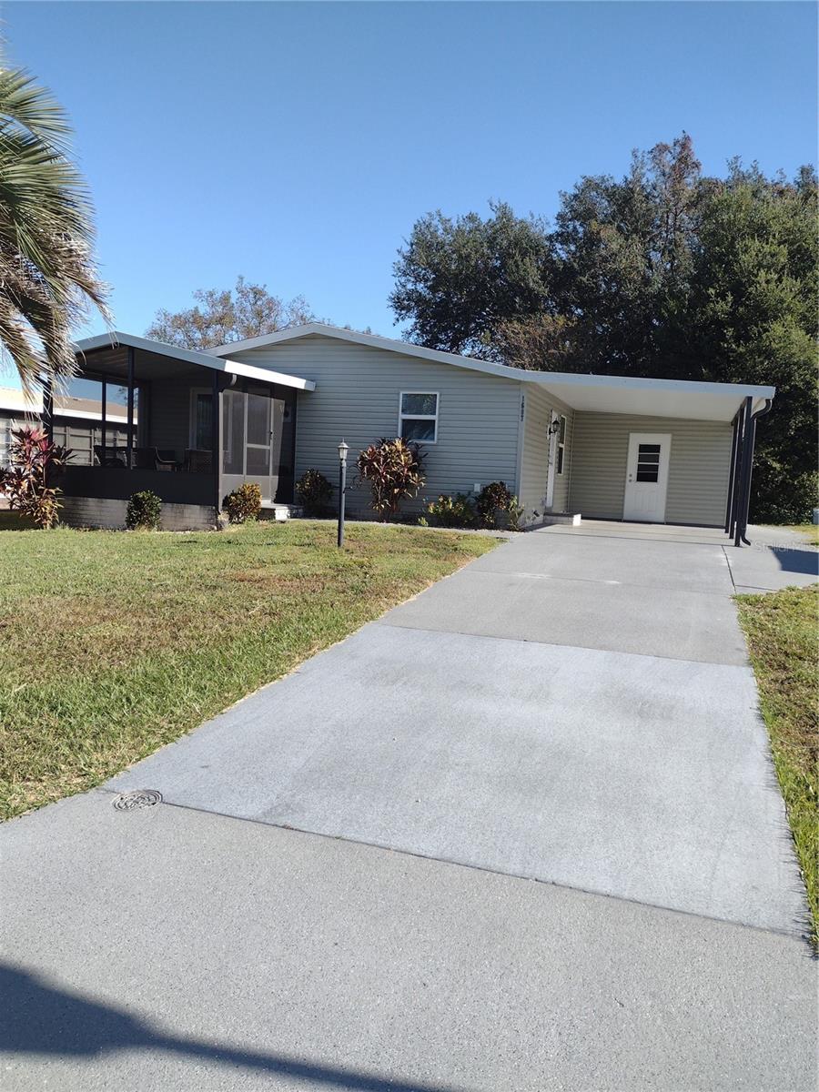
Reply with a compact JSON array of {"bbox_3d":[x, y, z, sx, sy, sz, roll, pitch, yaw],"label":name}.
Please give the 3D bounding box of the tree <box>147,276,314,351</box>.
[{"bbox_3d":[-7.836,-7.084,37.194,7.810,9.380,7.660,4,5,18],"label":"tree"}]

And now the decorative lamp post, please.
[{"bbox_3d":[-0.942,-0.729,11.833,0.160,1.520,0.160,4,5,18],"label":"decorative lamp post"}]

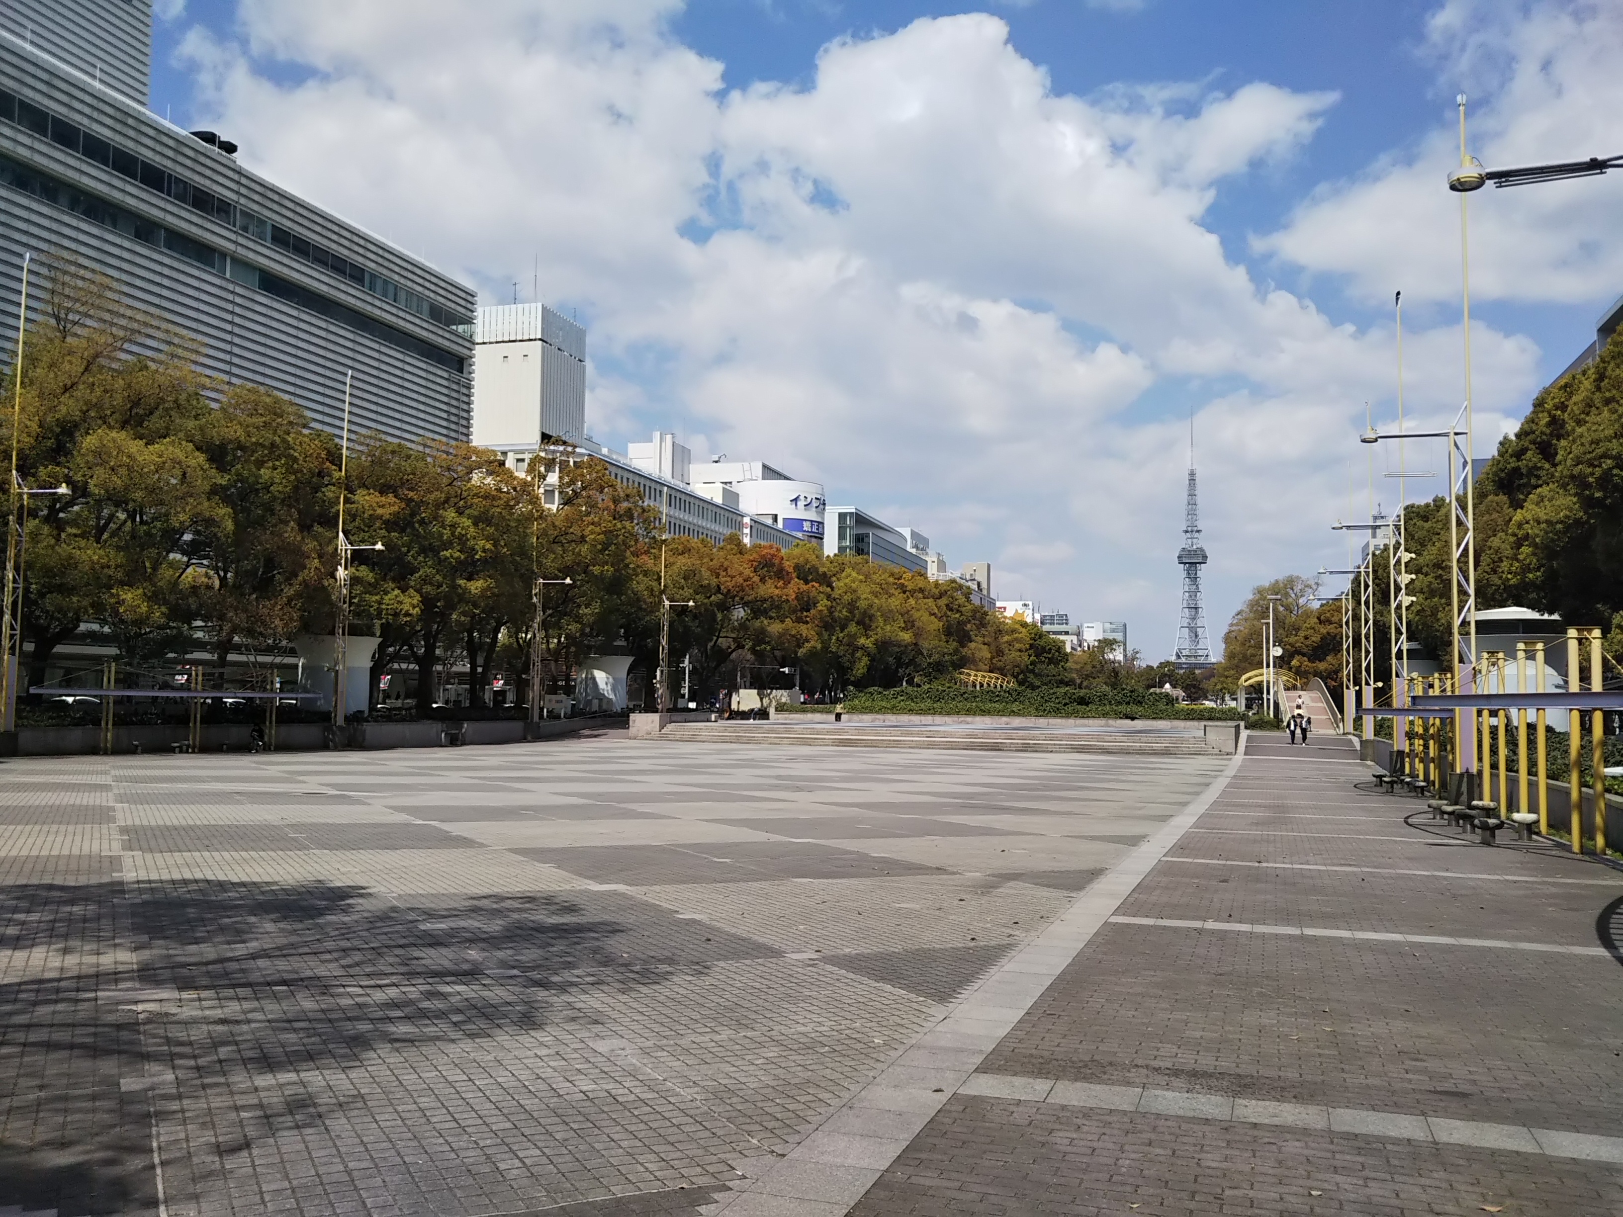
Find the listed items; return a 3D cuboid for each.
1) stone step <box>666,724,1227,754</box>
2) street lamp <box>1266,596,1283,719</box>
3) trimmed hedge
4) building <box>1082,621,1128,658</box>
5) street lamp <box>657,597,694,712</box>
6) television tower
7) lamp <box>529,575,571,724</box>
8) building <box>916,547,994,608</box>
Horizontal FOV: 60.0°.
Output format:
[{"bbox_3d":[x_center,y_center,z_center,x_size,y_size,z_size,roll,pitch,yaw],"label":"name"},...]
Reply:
[{"bbox_3d":[6.300,7.195,77.669,32.000,0.900,2.800,0,-4,18],"label":"stone step"},{"bbox_3d":[31.259,3.624,95.001,1.000,9.000,0.400,0,-4,18],"label":"street lamp"},{"bbox_3d":[14.133,7.010,104.671,34.500,2.300,3.000,0,-4,18],"label":"trimmed hedge"},{"bbox_3d":[185.734,38.451,890.000,28.000,62.000,26.000,0,-4,17],"label":"building"},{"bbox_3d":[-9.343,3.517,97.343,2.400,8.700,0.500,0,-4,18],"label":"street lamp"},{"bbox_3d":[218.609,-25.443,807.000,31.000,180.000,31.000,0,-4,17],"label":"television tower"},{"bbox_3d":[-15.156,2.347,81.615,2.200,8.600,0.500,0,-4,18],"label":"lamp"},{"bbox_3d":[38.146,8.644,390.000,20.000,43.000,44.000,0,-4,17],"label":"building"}]

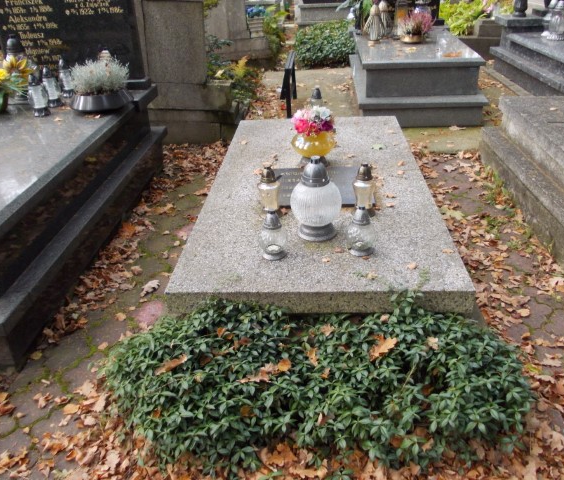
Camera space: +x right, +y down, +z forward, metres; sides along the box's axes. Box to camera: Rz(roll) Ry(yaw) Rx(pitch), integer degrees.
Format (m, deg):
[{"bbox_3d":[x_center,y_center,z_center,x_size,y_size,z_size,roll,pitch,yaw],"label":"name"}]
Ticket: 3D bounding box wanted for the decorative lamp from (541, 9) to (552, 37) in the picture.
[{"bbox_3d":[2.780,-2.289,5.400,0.160,0.340,0.160,-1,29,3],"label":"decorative lamp"}]

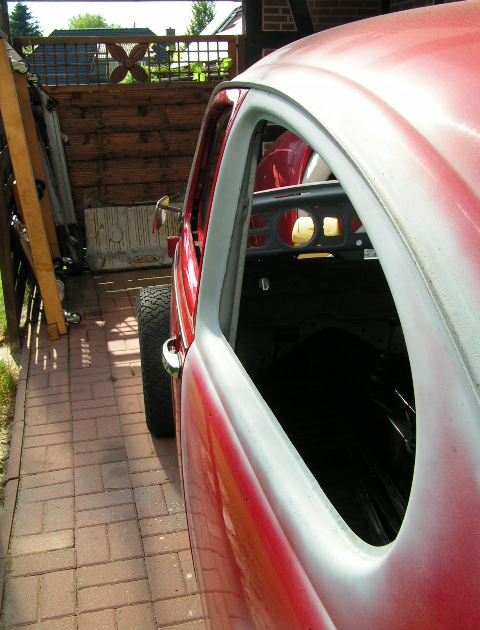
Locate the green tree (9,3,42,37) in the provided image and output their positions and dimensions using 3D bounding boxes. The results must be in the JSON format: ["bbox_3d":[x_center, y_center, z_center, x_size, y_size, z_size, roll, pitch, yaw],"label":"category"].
[{"bbox_3d":[-13.789,-16.597,45.140,4.800,6.392,4.800,-5,19,-12],"label":"green tree"}]

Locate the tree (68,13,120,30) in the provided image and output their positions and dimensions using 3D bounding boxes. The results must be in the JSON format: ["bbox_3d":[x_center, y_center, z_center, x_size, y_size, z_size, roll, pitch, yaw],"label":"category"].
[{"bbox_3d":[-12.481,-22.258,60.906,5.900,7.155,5.900,-5,19,-12],"label":"tree"}]

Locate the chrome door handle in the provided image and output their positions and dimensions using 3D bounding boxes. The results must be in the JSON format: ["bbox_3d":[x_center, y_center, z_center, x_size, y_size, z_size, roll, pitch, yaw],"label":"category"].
[{"bbox_3d":[-0.139,0.088,1.451,0.043,0.034,0.150,-4,19,-8],"label":"chrome door handle"}]

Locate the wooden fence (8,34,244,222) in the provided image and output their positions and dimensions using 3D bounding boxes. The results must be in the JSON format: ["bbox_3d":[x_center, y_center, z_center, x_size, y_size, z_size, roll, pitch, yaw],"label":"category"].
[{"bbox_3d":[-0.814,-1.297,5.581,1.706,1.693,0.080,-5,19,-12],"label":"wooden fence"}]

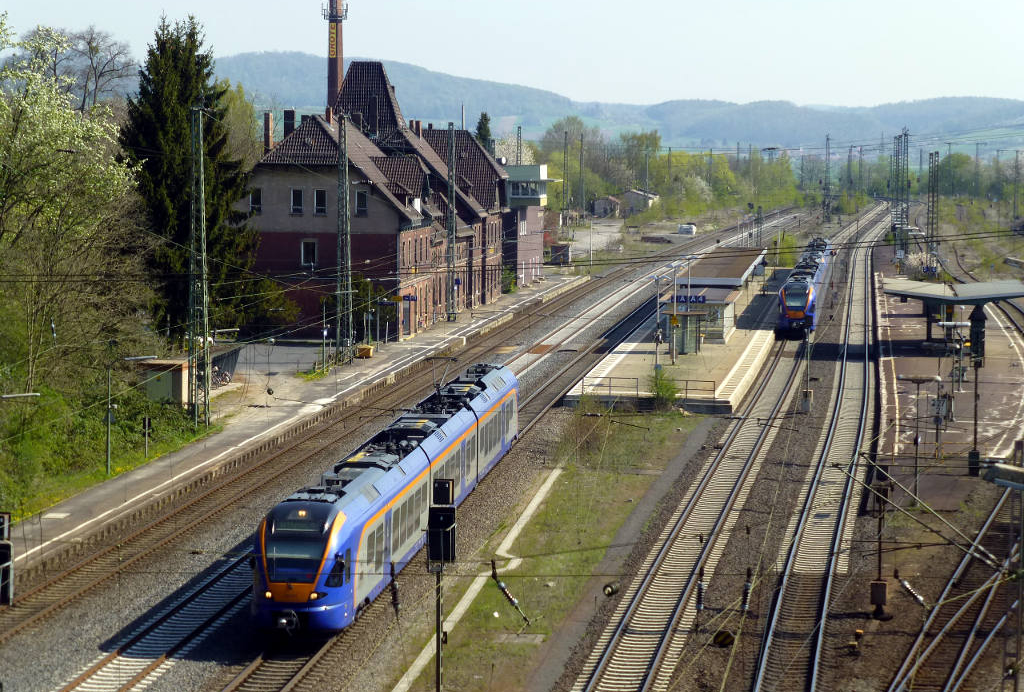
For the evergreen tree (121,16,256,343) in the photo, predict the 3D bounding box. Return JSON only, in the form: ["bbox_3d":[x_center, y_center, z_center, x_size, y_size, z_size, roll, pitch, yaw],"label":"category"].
[{"bbox_3d":[-21.872,-11.122,204.000,8.800,22.200,8.800,0,4,0],"label":"evergreen tree"}]

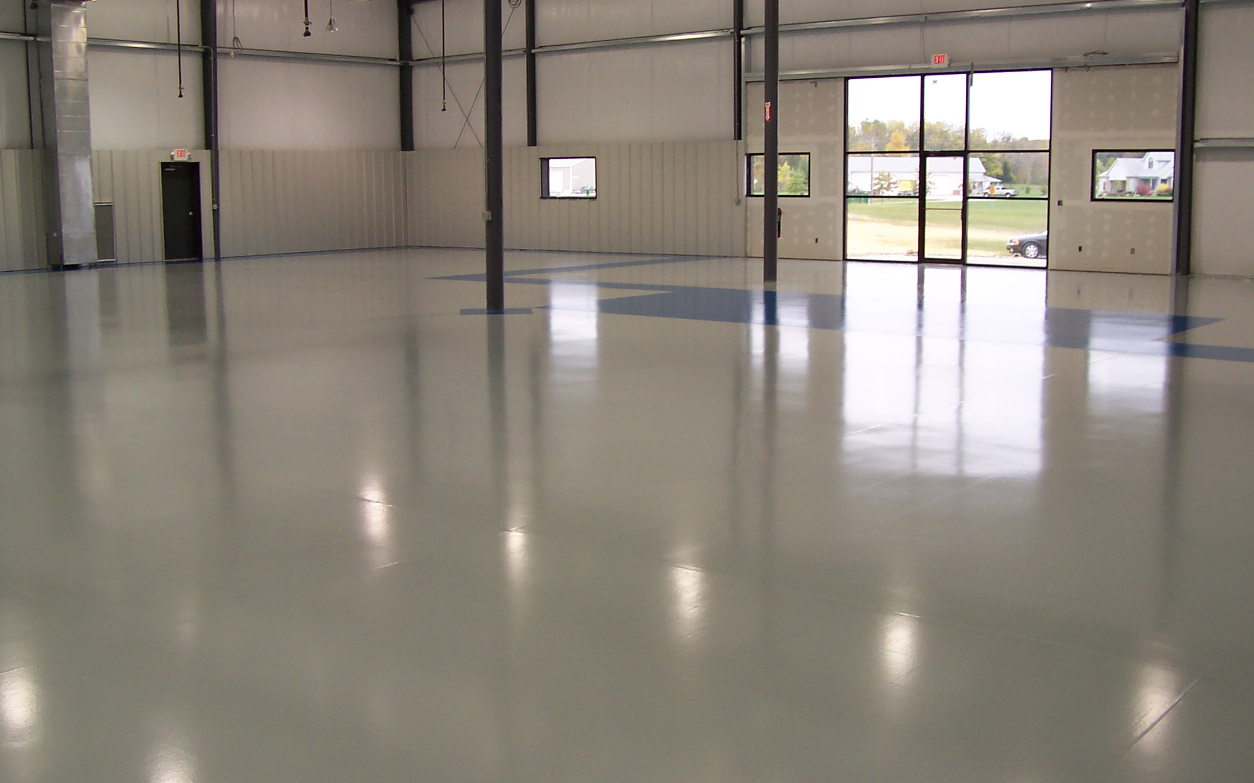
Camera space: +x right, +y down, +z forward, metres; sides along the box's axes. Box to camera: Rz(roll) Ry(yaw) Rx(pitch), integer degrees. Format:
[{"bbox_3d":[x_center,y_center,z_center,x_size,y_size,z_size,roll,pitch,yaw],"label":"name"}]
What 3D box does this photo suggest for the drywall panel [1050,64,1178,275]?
[{"bbox_3d":[8.669,-3.947,24.004,2.300,3.690,0.130,7,11,39],"label":"drywall panel"}]

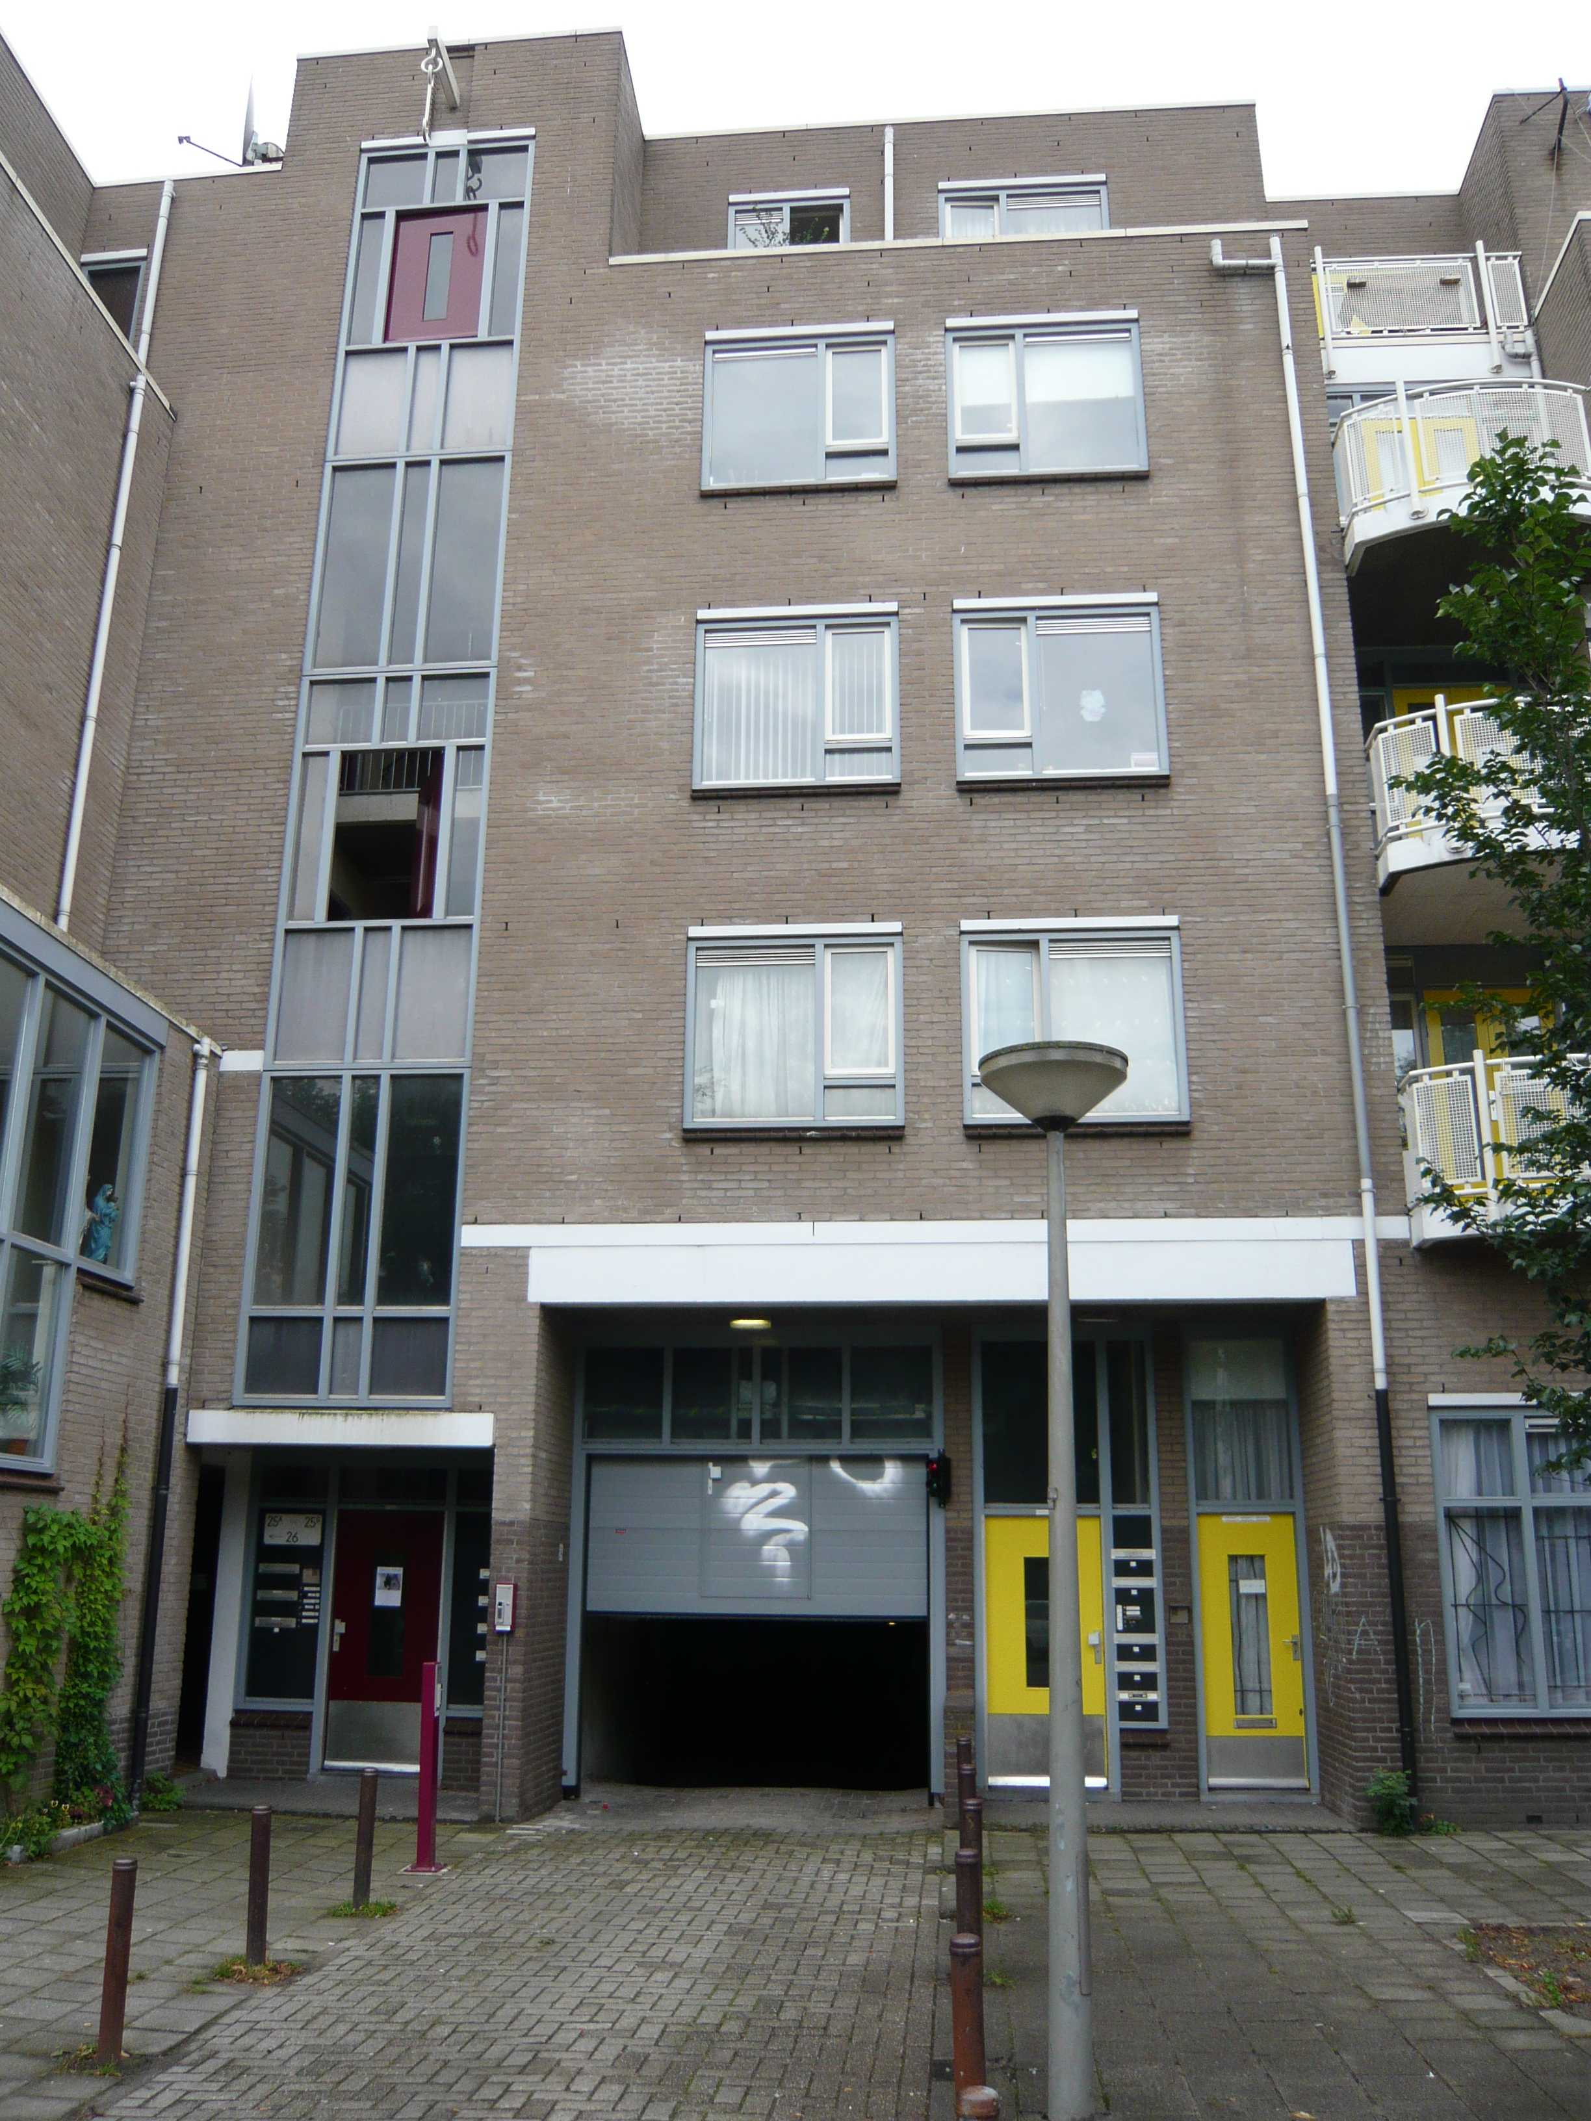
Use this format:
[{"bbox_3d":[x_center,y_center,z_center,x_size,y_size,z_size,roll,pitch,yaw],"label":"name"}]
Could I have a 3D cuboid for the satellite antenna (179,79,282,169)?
[{"bbox_3d":[-5.397,-8.831,16.276,0.700,0.820,0.800,8,-18,-23],"label":"satellite antenna"}]

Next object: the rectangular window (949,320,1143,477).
[{"bbox_3d":[2.079,-5.547,14.268,1.632,1.599,0.130,-1,-16,5],"label":"rectangular window"}]

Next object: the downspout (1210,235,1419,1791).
[{"bbox_3d":[3.758,-1.062,12.735,0.617,12.413,0.120,-1,-16,5],"label":"downspout"}]

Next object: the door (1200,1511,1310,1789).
[{"bbox_3d":[3.362,4.326,12.598,0.750,1.990,0.060,-1,-16,5],"label":"door"}]

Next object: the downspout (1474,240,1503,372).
[{"bbox_3d":[6.112,-6.674,15.141,0.080,1.410,0.080,-1,-16,5],"label":"downspout"}]

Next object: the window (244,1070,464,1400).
[{"bbox_3d":[-3.286,1.300,12.787,1.653,2.546,0.130,-1,-16,5],"label":"window"}]

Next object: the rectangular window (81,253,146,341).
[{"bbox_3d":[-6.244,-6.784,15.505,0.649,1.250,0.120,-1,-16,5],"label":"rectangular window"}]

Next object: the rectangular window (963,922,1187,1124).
[{"bbox_3d":[2.072,-0.298,12.748,1.637,1.600,0.120,-1,-16,5],"label":"rectangular window"}]

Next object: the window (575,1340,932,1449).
[{"bbox_3d":[-0.293,2.608,13.432,2.843,0.867,0.120,-1,-16,5],"label":"window"}]

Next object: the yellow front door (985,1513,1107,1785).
[{"bbox_3d":[1.877,4.423,12.863,0.876,1.956,0.070,-1,-16,5],"label":"yellow front door"}]

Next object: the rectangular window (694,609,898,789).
[{"bbox_3d":[0.015,-2.887,13.632,1.633,1.586,0.120,-1,-16,5],"label":"rectangular window"}]

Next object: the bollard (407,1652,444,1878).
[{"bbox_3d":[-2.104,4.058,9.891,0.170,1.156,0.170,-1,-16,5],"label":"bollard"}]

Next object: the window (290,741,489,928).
[{"bbox_3d":[-3.239,-1.795,13.668,1.585,1.529,0.120,-1,-16,5],"label":"window"}]

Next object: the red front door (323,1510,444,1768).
[{"bbox_3d":[-3.166,4.457,13.218,0.883,1.956,0.070,-1,-16,5],"label":"red front door"}]

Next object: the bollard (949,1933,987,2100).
[{"bbox_3d":[0.466,2.707,4.638,0.090,0.660,0.090,-1,-16,5],"label":"bollard"}]

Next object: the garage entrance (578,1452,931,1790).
[{"bbox_3d":[-0.306,4.255,13.033,2.706,2.514,0.250,-1,-16,5],"label":"garage entrance"}]

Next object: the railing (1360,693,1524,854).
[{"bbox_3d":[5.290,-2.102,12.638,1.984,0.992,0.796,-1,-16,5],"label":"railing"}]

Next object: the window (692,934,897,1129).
[{"bbox_3d":[-0.002,-0.252,12.937,1.651,1.587,0.120,-1,-16,5],"label":"window"}]

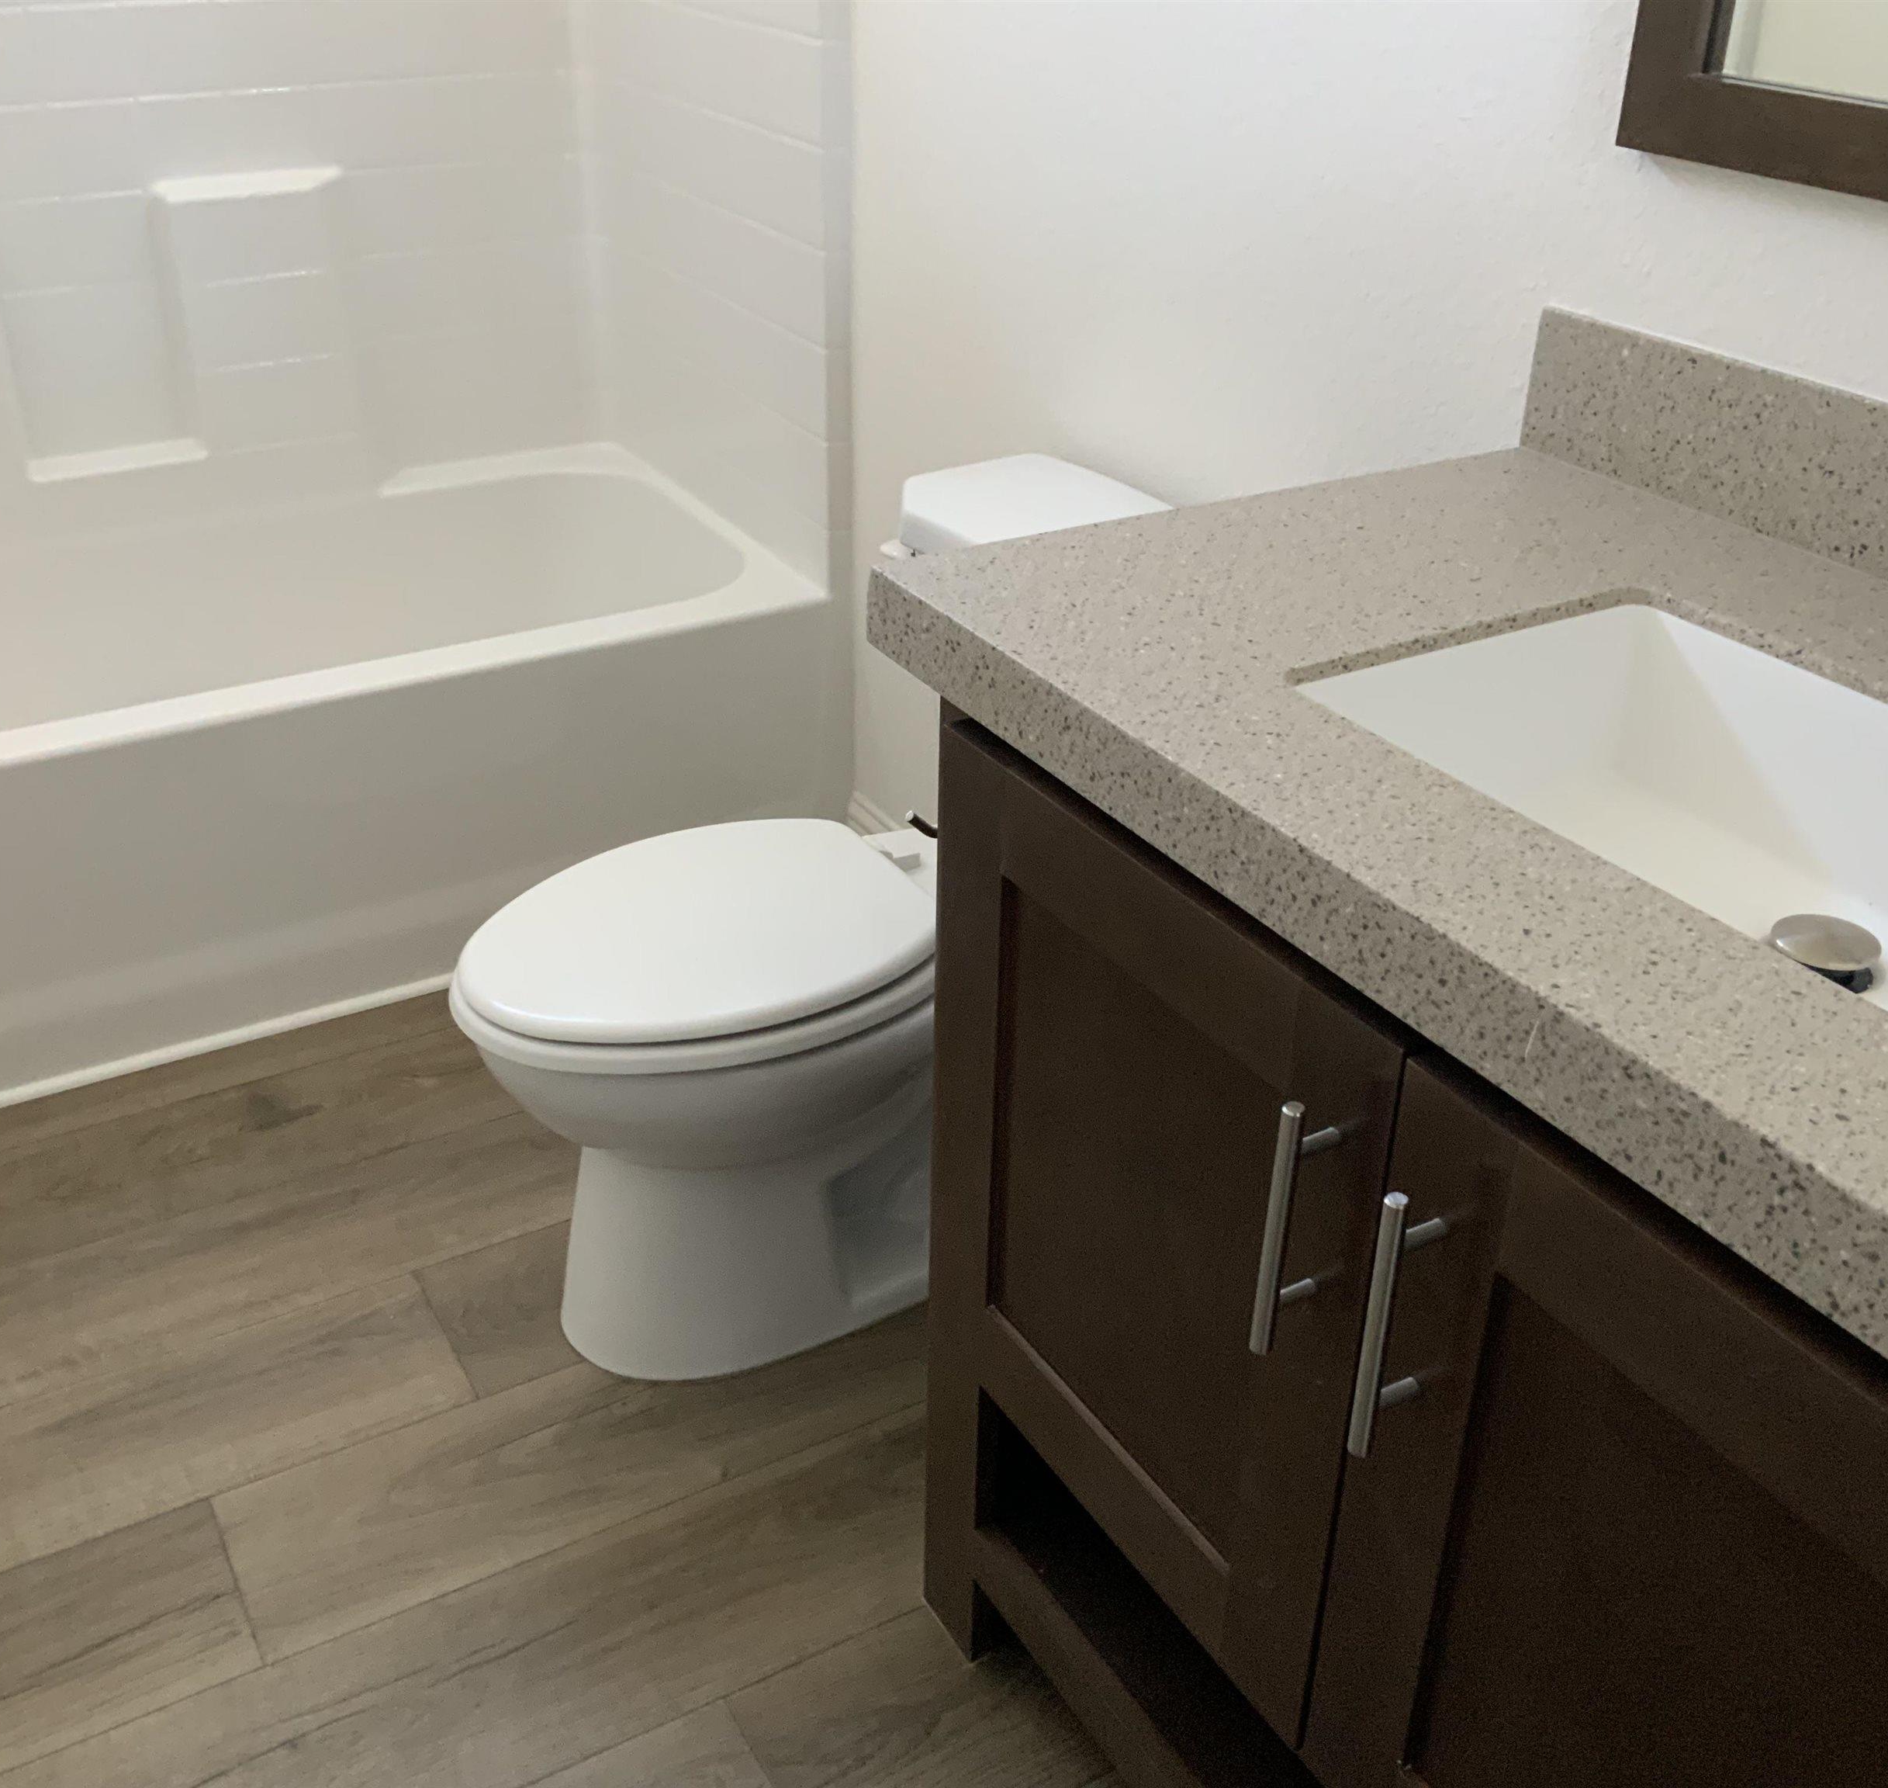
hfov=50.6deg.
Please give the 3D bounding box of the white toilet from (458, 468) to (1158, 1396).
[{"bbox_3d":[-0.105,0.049,1.867,0.715,0.720,0.460,-15,33,-27],"label":"white toilet"}]

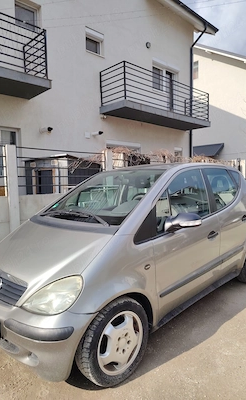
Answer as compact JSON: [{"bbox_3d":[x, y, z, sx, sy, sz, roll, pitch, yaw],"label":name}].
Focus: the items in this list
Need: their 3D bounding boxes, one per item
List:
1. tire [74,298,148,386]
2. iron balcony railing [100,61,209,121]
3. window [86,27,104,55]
[{"bbox_3d":[-0.075,0.990,2.003,0.572,0.572,0.200,-6,6,-44],"label":"tire"},{"bbox_3d":[1.294,-3.329,9.208,4.447,1.020,1.036,-6,6,-44],"label":"iron balcony railing"},{"bbox_3d":[-0.814,-4.455,7.883,0.620,0.640,0.120,-6,6,-44],"label":"window"}]

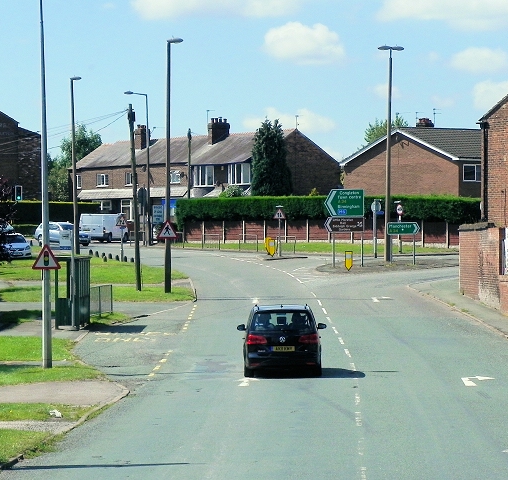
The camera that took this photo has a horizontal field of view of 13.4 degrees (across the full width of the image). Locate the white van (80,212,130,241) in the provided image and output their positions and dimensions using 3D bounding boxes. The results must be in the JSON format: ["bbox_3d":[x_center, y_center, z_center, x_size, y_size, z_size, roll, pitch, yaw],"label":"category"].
[{"bbox_3d":[-10.750,-0.850,155.000,1.930,1.980,4.750,1,2,20],"label":"white van"}]

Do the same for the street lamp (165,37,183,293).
[{"bbox_3d":[-2.980,-2.820,82.000,0.670,9.700,0.300,0,2,0],"label":"street lamp"}]

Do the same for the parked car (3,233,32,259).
[{"bbox_3d":[-14.200,0.300,127.000,1.770,1.460,4.250,0,2,-14],"label":"parked car"}]

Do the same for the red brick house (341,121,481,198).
[{"bbox_3d":[13.739,-3.483,142.580,11.000,7.400,10.600,-1,1,-39],"label":"red brick house"}]

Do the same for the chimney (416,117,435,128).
[{"bbox_3d":[11.654,-7.883,147.000,1.200,0.950,0.800,-1,1,-39],"label":"chimney"}]

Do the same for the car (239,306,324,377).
[{"bbox_3d":[0.650,2.230,50.200,1.900,1.650,4.400,0,2,1],"label":"car"}]

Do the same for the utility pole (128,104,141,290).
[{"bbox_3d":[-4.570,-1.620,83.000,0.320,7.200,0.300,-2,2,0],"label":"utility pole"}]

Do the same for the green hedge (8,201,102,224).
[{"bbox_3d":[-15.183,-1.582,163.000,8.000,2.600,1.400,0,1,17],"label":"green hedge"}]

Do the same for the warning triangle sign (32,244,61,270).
[{"bbox_3d":[-5.007,0.423,52.300,0.680,0.600,0.050,0,1,-1],"label":"warning triangle sign"}]

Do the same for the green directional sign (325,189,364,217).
[{"bbox_3d":[4.754,-1.939,114.000,2.070,1.420,0.060,0,1,2],"label":"green directional sign"}]

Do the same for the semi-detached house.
[{"bbox_3d":[-4.191,-4.468,159.832,7.200,8.900,25.000,-1,1,-36],"label":"semi-detached house"}]

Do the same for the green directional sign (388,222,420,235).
[{"bbox_3d":[7.570,-0.564,109.000,1.660,0.640,0.060,0,2,3],"label":"green directional sign"}]

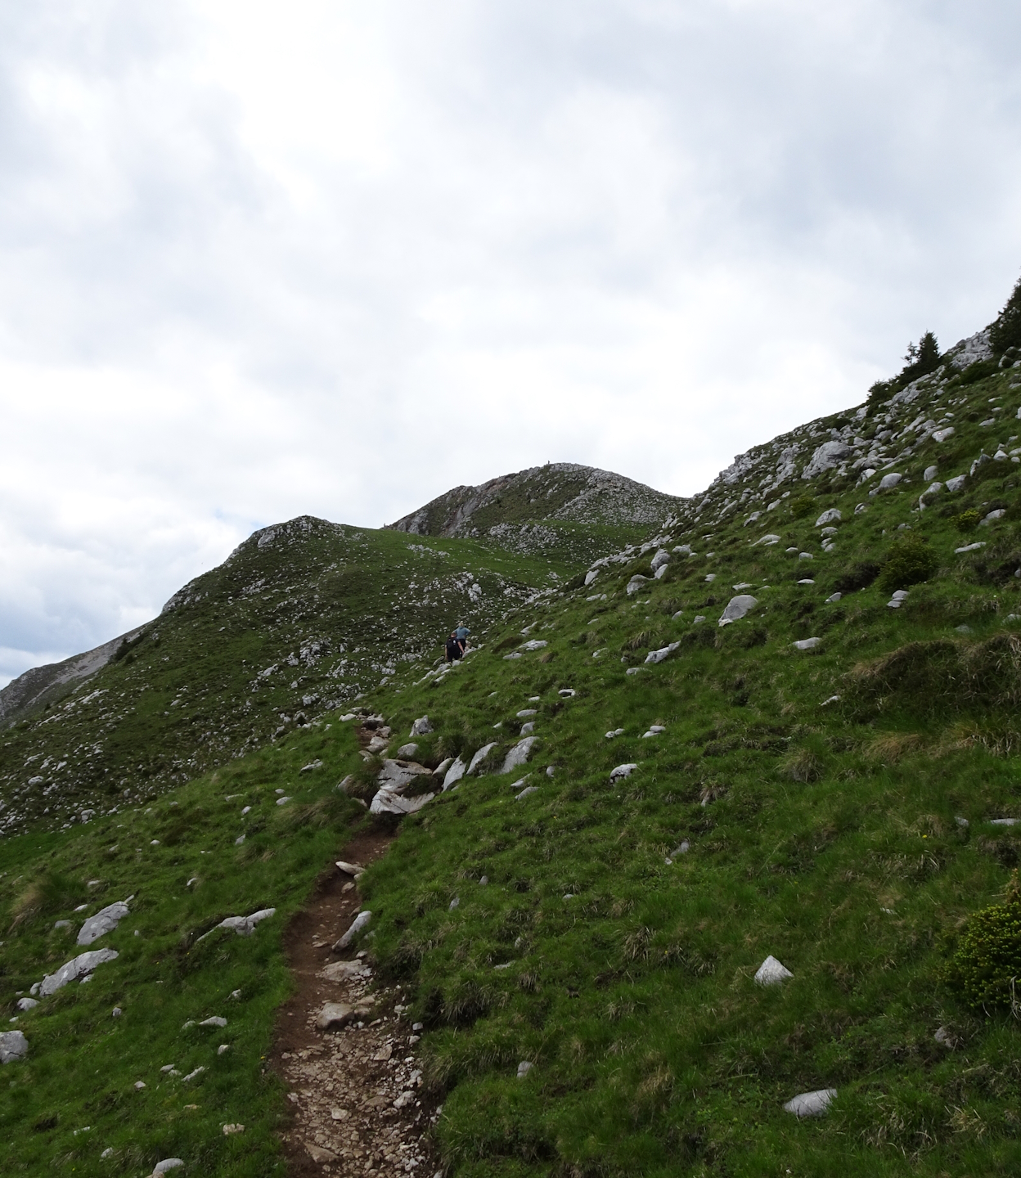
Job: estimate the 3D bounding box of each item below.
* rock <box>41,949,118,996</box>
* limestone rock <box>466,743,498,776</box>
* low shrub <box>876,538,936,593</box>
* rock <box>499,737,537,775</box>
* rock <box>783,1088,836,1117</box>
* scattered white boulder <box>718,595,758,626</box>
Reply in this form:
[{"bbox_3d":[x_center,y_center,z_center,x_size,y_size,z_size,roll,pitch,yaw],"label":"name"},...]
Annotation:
[{"bbox_3d":[-4.617,4.110,11.700,0.839,0.393,0.503,3,-9,-21],"label":"rock"},{"bbox_3d":[-0.375,2.317,14.800,0.469,0.492,0.375,0,-9,-1],"label":"limestone rock"},{"bbox_3d":[5.630,-0.320,15.500,0.811,0.724,0.730,-3,-9,20],"label":"low shrub"},{"bbox_3d":[0.106,2.221,14.500,0.530,0.553,0.424,0,-9,0],"label":"rock"},{"bbox_3d":[1.098,1.884,4.000,0.199,0.070,0.149,-2,-9,14],"label":"rock"},{"bbox_3d":[4.075,0.390,19.500,0.729,0.549,0.584,-2,-9,12],"label":"scattered white boulder"}]

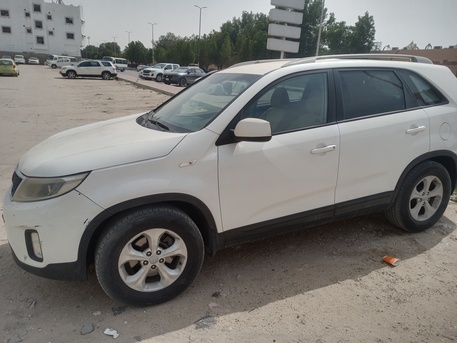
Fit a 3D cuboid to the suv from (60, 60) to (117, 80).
[{"bbox_3d":[-13.178,-9.588,32.195,4.920,1.750,1.950,-5,19,-26],"label":"suv"}]

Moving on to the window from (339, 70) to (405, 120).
[{"bbox_3d":[1.194,-0.637,2.858,0.660,0.410,0.050,-8,-4,-24],"label":"window"}]

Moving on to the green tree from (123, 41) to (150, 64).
[{"bbox_3d":[-24.119,-30.935,90.000,6.000,6.500,6.000,3,17,0],"label":"green tree"}]

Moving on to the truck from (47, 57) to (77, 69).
[{"bbox_3d":[-27.144,-17.721,55.860,1.900,1.970,5.000,16,21,35],"label":"truck"}]

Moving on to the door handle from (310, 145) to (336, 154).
[{"bbox_3d":[0.721,-0.167,2.606,0.240,0.045,0.050,-8,19,-24],"label":"door handle"}]

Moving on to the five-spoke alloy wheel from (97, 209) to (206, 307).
[{"bbox_3d":[-0.534,0.569,2.380,0.737,0.737,0.235,-8,19,-24],"label":"five-spoke alloy wheel"}]

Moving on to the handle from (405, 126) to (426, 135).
[{"bbox_3d":[1.632,-0.359,2.991,0.240,0.045,0.050,-8,19,-24],"label":"handle"}]

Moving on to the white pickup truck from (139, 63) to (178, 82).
[{"bbox_3d":[-6.232,-10.162,35.217,1.860,1.790,5.200,17,21,37],"label":"white pickup truck"}]

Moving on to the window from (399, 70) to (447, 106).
[{"bbox_3d":[1.775,-0.759,3.127,0.570,0.340,0.060,-7,-4,-30],"label":"window"}]

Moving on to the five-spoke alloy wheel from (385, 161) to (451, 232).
[{"bbox_3d":[1.913,0.244,3.474,0.735,0.735,0.235,-8,19,-24],"label":"five-spoke alloy wheel"}]

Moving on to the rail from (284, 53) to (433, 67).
[{"bbox_3d":[1.209,-0.978,3.031,1.750,0.115,0.065,-8,19,-24],"label":"rail"}]

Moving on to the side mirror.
[{"bbox_3d":[0.158,-0.264,2.208,0.160,0.155,0.240,-8,19,-24],"label":"side mirror"}]

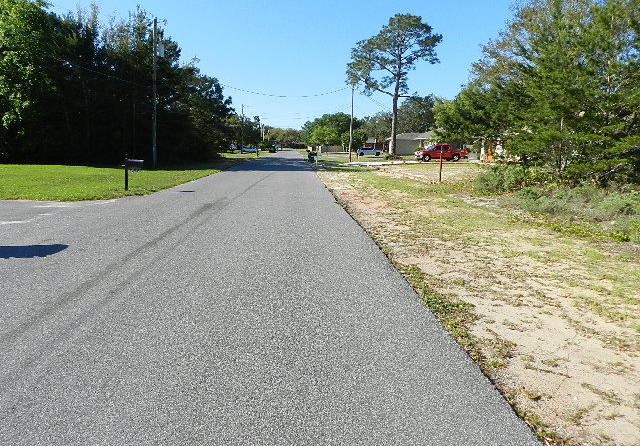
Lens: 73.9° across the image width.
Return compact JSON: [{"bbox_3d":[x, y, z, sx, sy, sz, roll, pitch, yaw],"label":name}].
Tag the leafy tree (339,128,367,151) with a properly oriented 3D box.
[{"bbox_3d":[7.662,-18.501,94.508,5.600,5.500,5.500,1,10,-4],"label":"leafy tree"}]

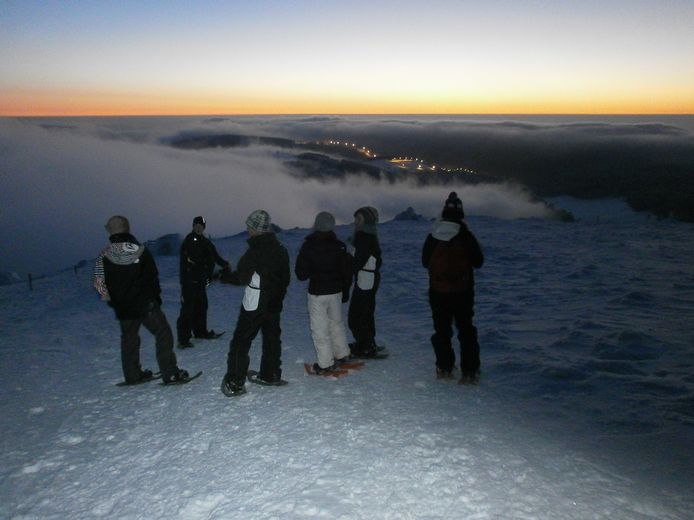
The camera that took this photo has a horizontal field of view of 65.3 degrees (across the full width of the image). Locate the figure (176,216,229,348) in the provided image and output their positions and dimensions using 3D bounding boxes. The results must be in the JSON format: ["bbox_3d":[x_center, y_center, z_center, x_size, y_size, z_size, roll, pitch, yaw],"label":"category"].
[{"bbox_3d":[-1.951,0.270,7.304,0.680,1.770,0.550,-9,18,-31],"label":"figure"}]

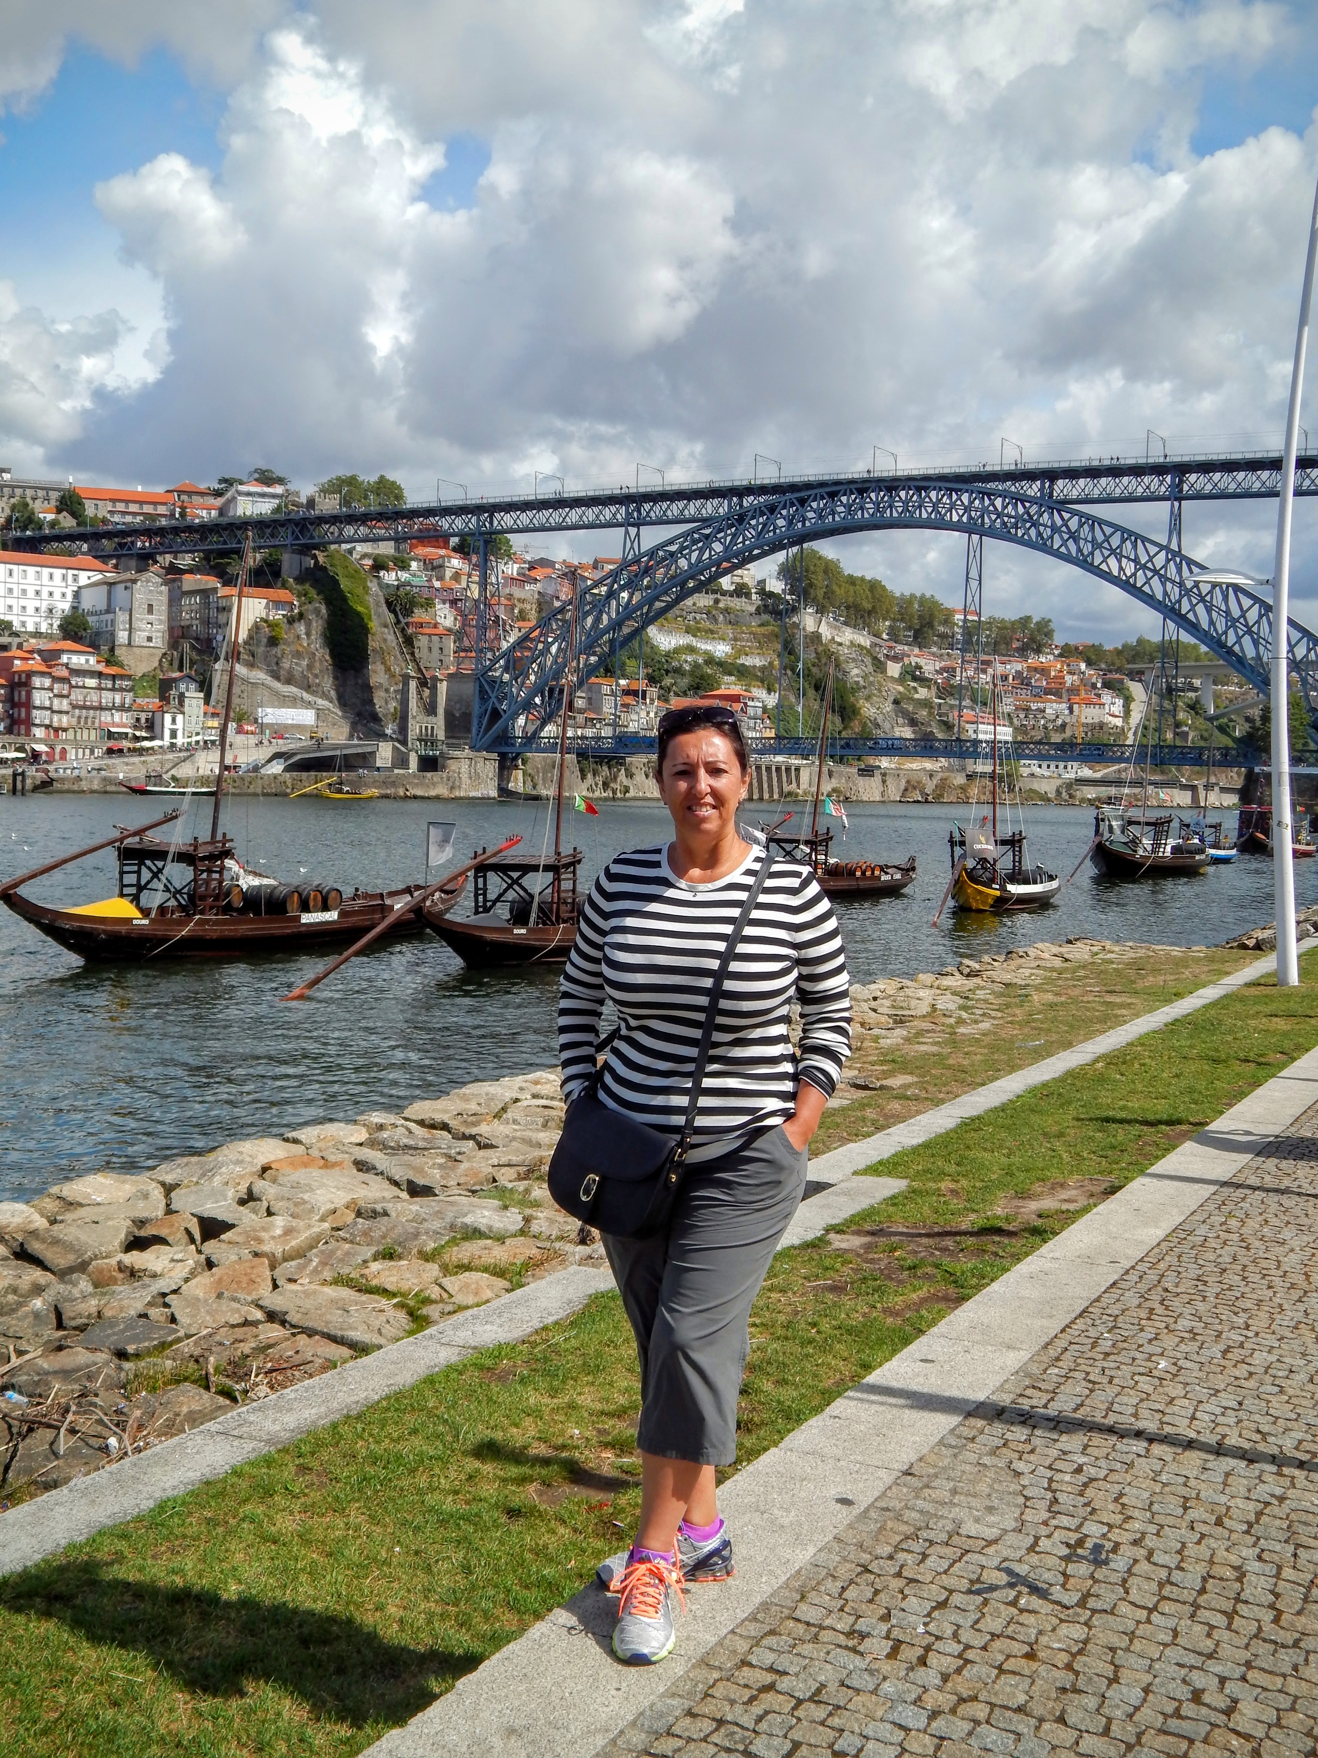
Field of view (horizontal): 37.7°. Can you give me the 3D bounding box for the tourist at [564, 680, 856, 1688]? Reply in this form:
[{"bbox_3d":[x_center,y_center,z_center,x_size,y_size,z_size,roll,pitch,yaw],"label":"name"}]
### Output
[{"bbox_3d":[0.081,0.502,3.458,0.530,1.640,0.430,2,4,7],"label":"tourist"}]

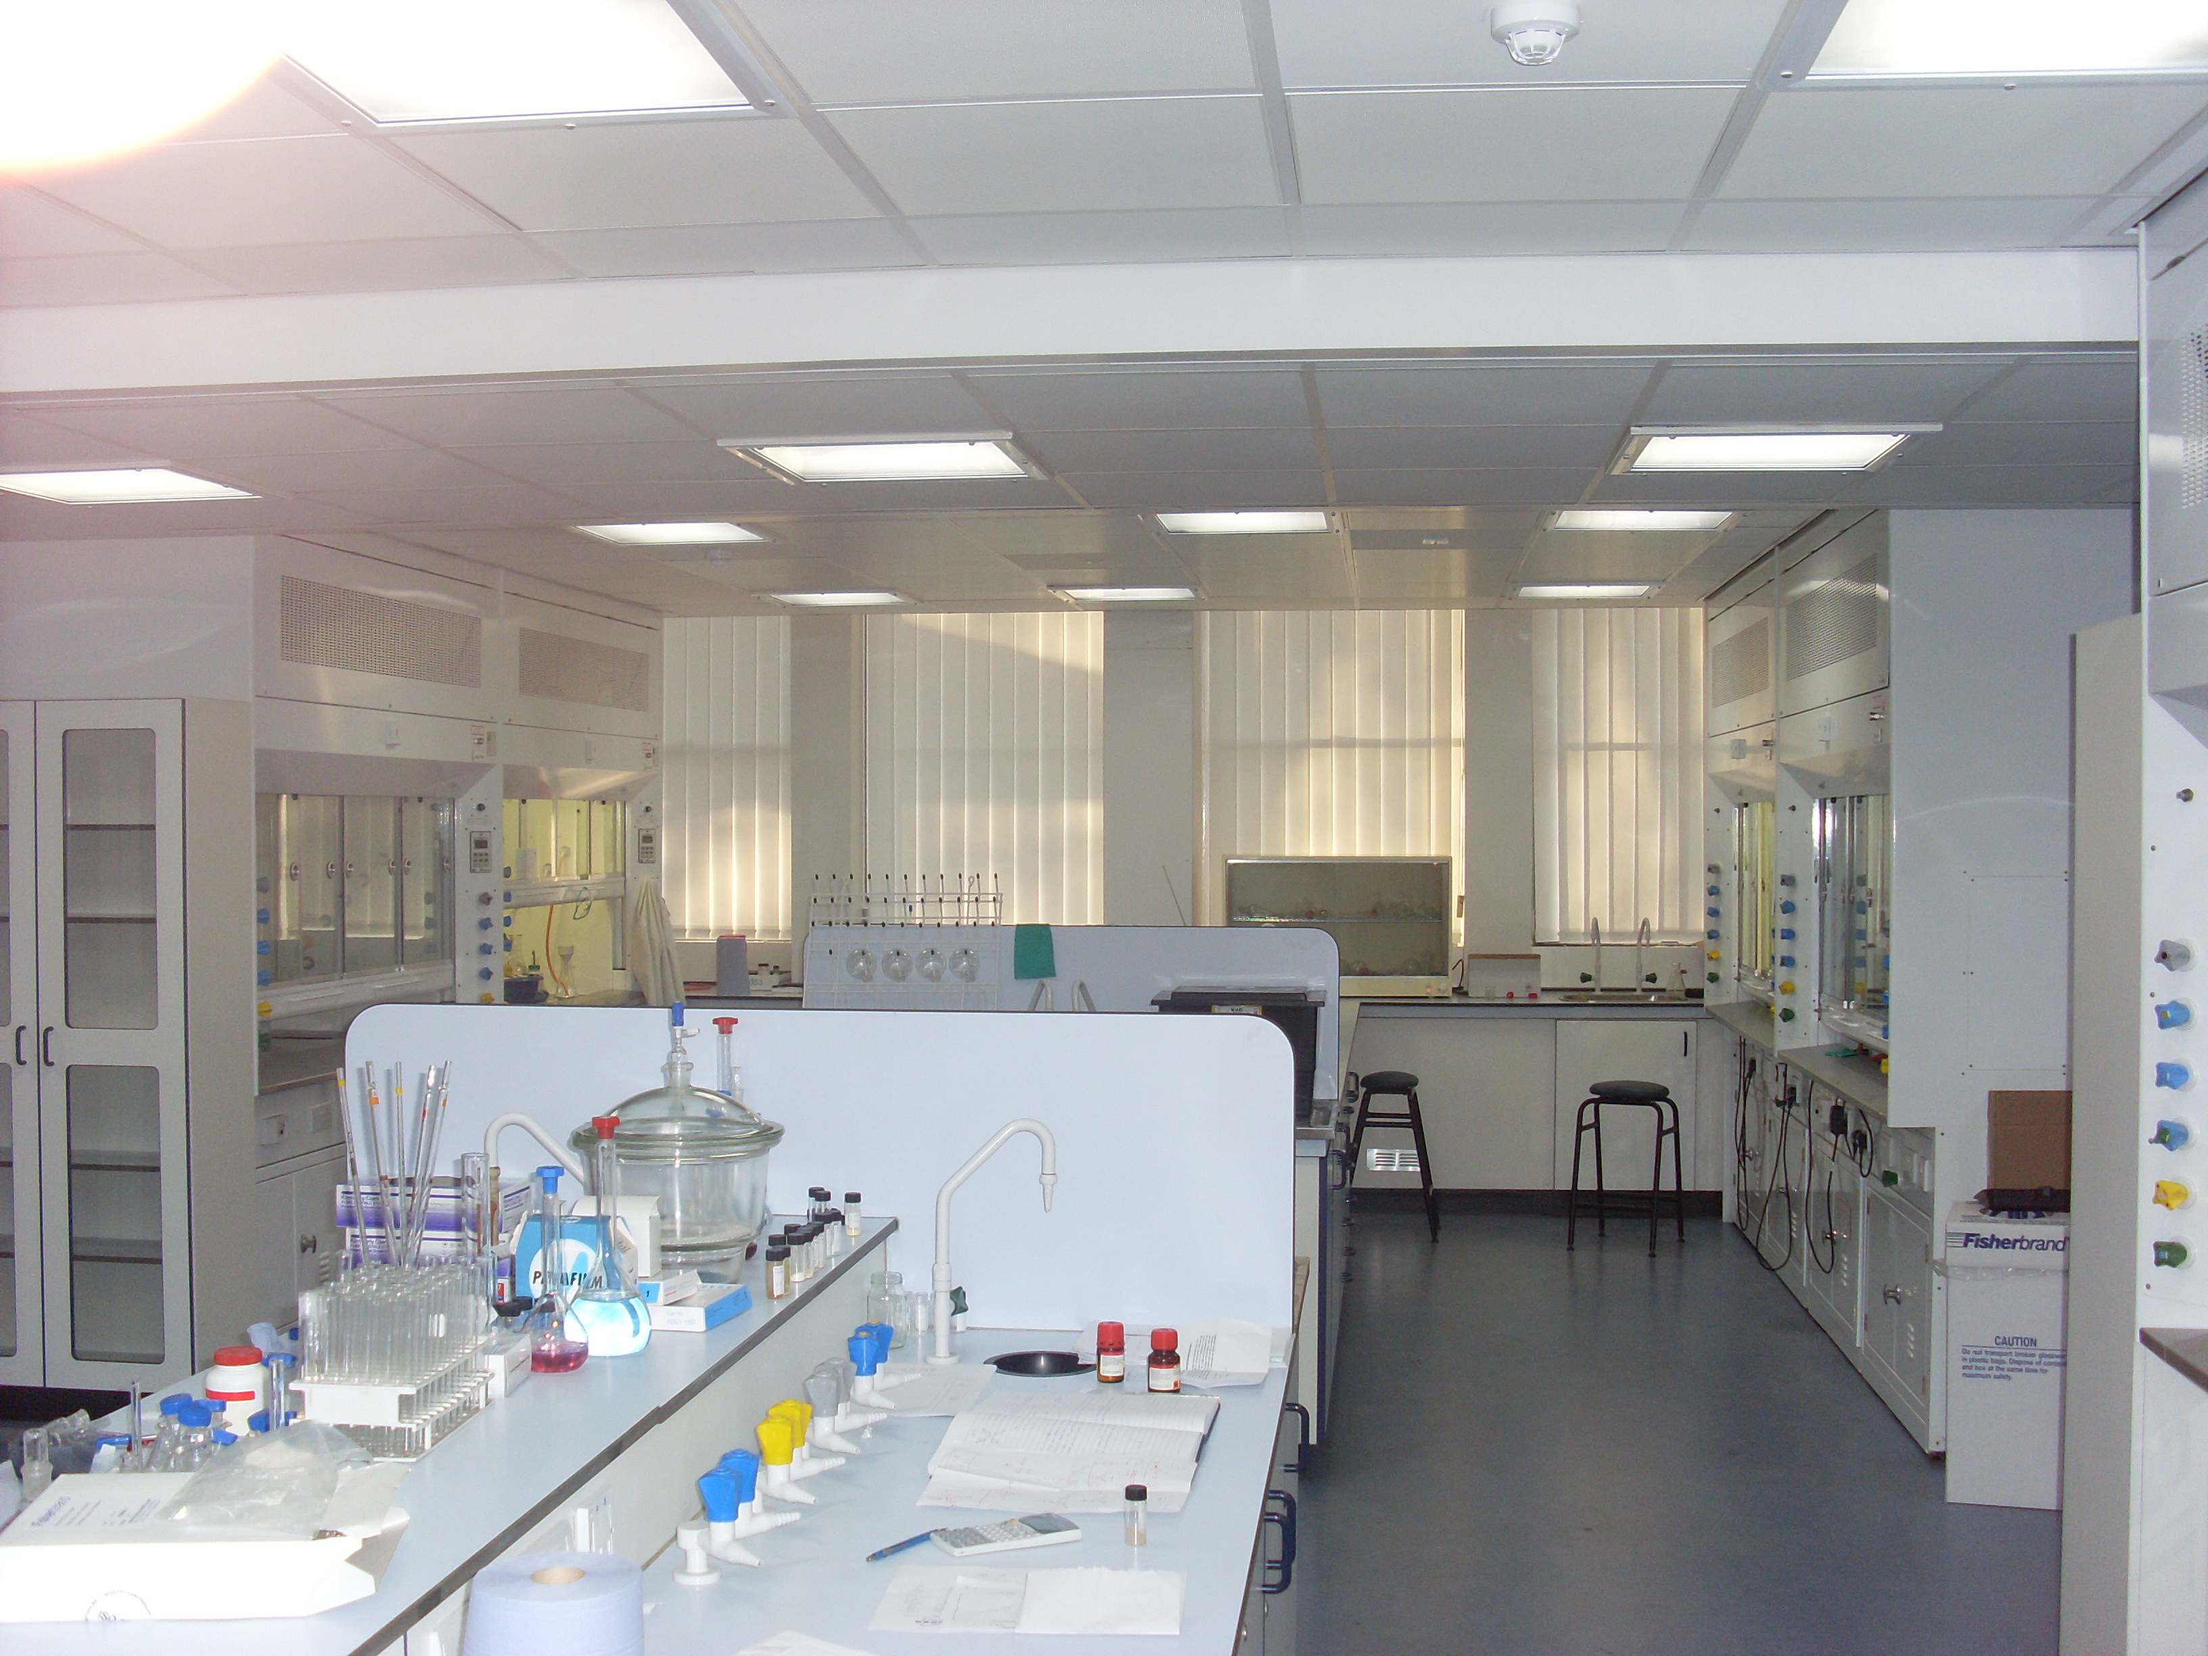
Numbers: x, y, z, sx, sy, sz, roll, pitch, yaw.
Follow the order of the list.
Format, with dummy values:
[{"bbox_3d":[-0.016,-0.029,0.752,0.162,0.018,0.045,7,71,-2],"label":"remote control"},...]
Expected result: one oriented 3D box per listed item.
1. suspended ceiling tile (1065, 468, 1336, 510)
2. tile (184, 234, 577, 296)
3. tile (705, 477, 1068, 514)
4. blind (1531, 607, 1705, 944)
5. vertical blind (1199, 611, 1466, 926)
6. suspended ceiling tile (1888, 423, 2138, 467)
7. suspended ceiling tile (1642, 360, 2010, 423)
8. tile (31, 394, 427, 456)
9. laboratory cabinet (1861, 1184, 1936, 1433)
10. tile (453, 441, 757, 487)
[{"bbox_3d":[0.234,-0.831,5.897,0.600,0.020,0.602,0,0,7],"label":"suspended ceiling tile"},{"bbox_3d":[-1.168,-0.913,3.896,0.595,0.020,0.321,0,0,7],"label":"tile"},{"bbox_3d":[-0.384,-0.804,5.845,0.600,0.025,0.600,0,0,7],"label":"tile"},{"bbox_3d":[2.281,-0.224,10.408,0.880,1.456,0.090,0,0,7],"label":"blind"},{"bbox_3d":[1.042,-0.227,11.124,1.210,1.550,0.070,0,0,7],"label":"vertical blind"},{"bbox_3d":[2.014,-0.813,5.095,0.600,0.020,0.602,0,0,7],"label":"suspended ceiling tile"},{"bbox_3d":[1.257,-0.778,4.304,0.595,0.020,0.595,0,0,7],"label":"suspended ceiling tile"},{"bbox_3d":[-1.718,-0.786,4.794,0.600,0.025,0.600,0,0,7],"label":"tile"},{"bbox_3d":[2.455,1.308,6.776,0.500,0.550,0.900,0,0,7],"label":"laboratory cabinet"},{"bbox_3d":[-1.062,-0.799,5.330,0.600,0.025,0.600,0,0,7],"label":"tile"}]

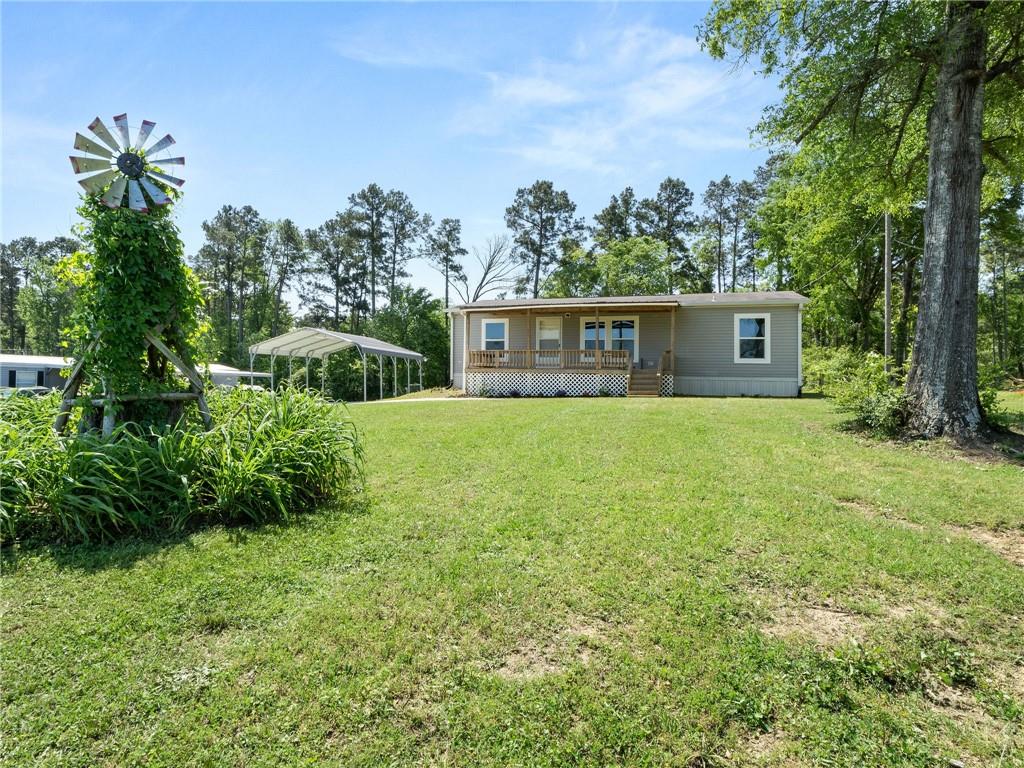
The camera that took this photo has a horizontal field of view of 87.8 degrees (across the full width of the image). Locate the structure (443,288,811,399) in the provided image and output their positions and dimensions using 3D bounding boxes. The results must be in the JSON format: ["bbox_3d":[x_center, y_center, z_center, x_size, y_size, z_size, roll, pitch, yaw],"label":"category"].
[{"bbox_3d":[4.653,-1.818,23.621,14.111,4.300,9.300,1,1,19],"label":"structure"}]

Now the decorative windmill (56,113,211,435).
[{"bbox_3d":[-4.209,-0.885,5.934,1.450,4.176,1.400,0,2,-28],"label":"decorative windmill"}]

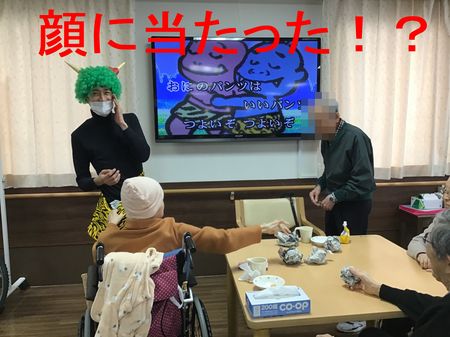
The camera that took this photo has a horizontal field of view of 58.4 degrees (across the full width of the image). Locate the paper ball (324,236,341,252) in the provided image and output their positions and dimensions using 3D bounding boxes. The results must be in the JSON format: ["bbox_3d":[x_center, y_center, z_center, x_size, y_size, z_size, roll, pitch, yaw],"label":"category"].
[{"bbox_3d":[0.625,0.438,2.321,0.095,0.088,0.090,-1,7,0],"label":"paper ball"}]

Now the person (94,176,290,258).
[{"bbox_3d":[-0.174,0.546,2.375,1.060,1.110,0.800,-3,8,-17],"label":"person"}]

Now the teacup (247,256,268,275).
[{"bbox_3d":[0.167,0.489,2.010,0.098,0.078,0.080,-1,7,0],"label":"teacup"}]

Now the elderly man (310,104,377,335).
[{"bbox_3d":[0.819,0.317,2.795,0.470,1.600,0.500,-5,8,-28],"label":"elderly man"}]

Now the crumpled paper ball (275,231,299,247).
[{"bbox_3d":[0.372,0.426,2.426,0.125,0.090,0.110,-1,7,0],"label":"crumpled paper ball"}]

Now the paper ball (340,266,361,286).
[{"bbox_3d":[0.572,0.489,1.831,0.100,0.095,0.095,-1,7,0],"label":"paper ball"}]

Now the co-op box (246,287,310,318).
[{"bbox_3d":[0.215,0.545,1.641,0.235,0.060,0.116,-2,7,-9],"label":"co-op box"}]

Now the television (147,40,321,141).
[{"bbox_3d":[0.118,-0.654,3.410,1.410,0.862,0.075,-1,7,-6],"label":"television"}]

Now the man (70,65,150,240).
[{"bbox_3d":[-0.767,0.225,2.771,0.560,1.830,0.420,-2,8,-11],"label":"man"}]

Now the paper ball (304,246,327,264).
[{"bbox_3d":[0.483,0.465,2.139,0.108,0.085,0.095,-1,7,0],"label":"paper ball"}]

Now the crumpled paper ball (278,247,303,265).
[{"bbox_3d":[0.347,0.462,2.133,0.122,0.095,0.110,-1,7,0],"label":"crumpled paper ball"}]

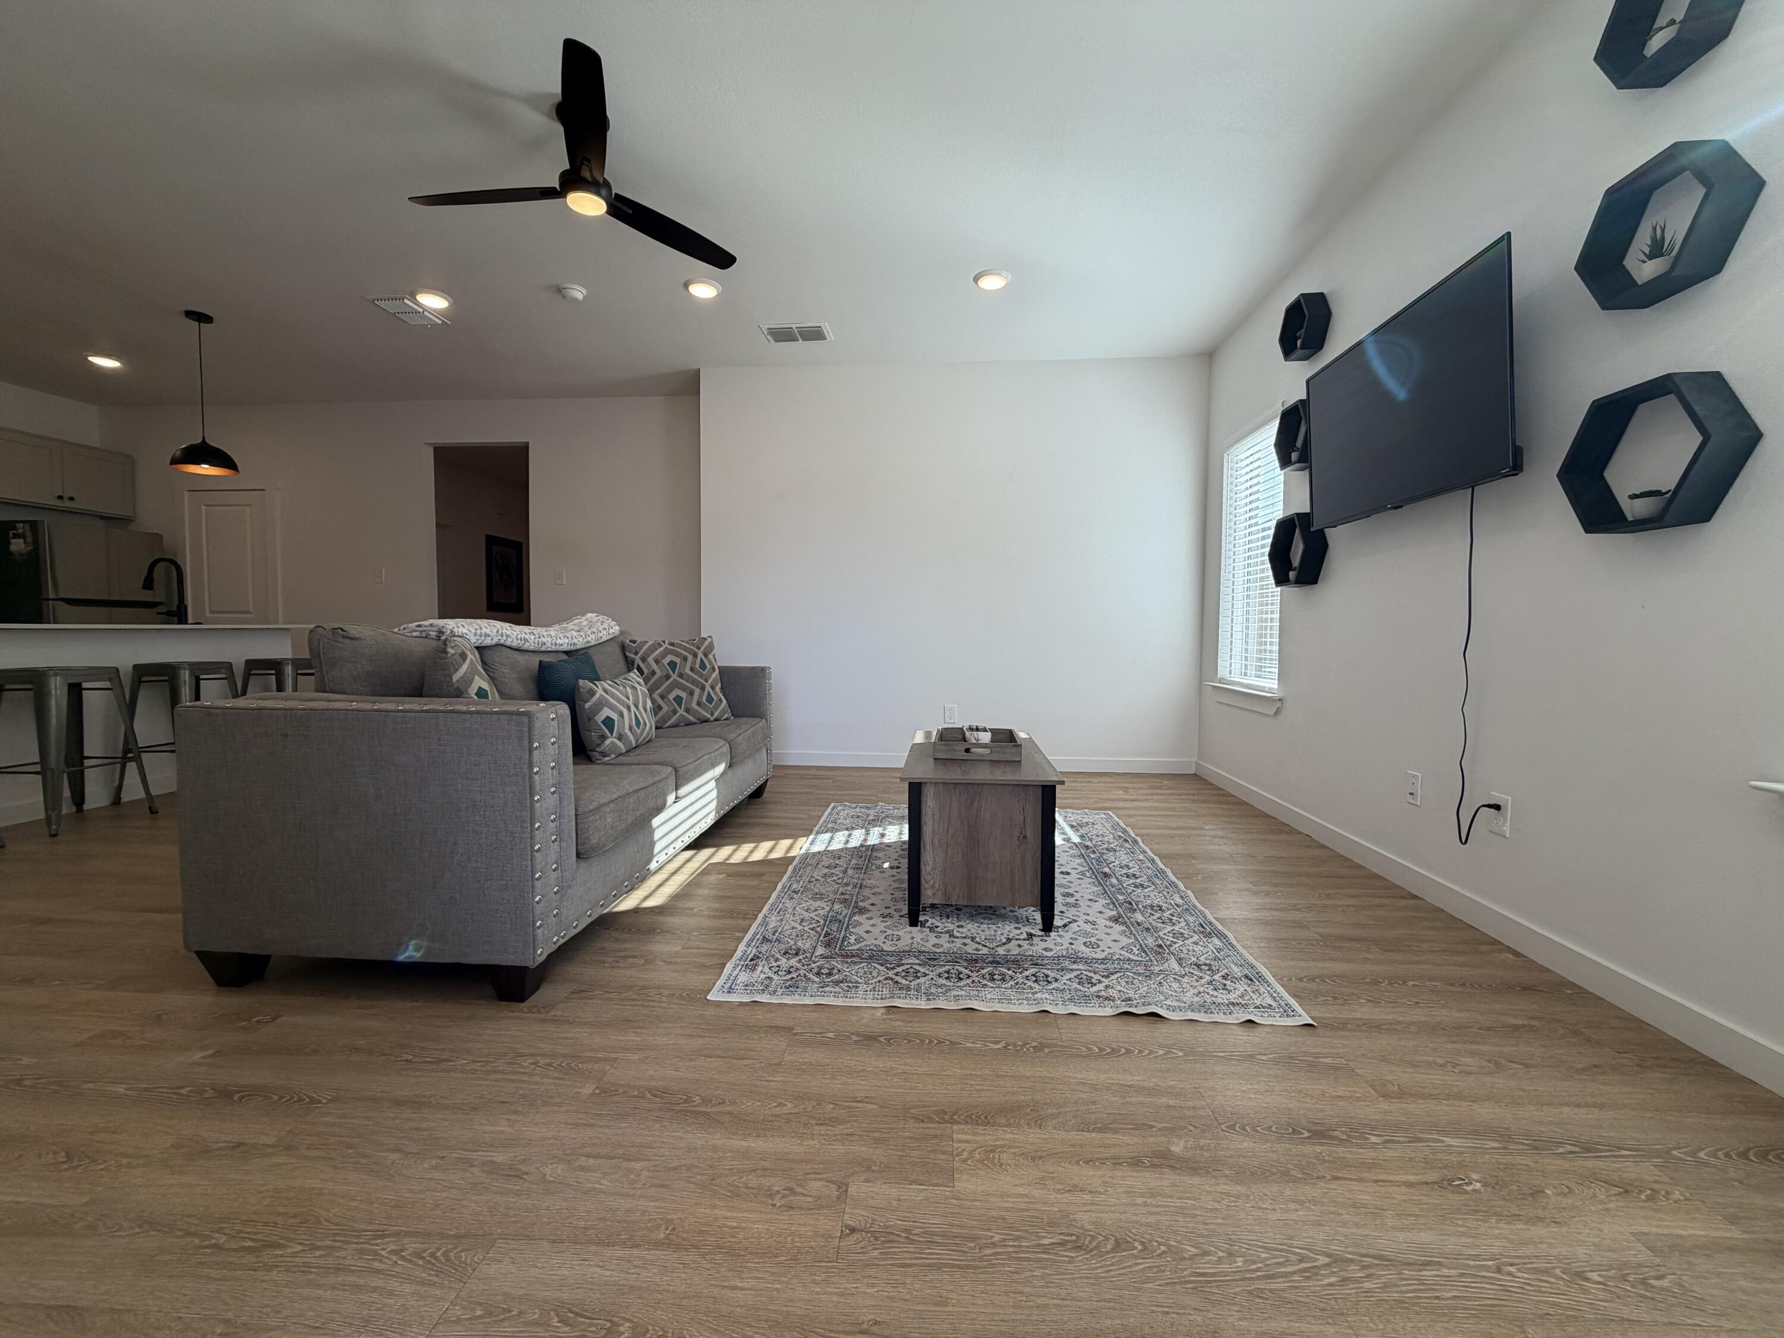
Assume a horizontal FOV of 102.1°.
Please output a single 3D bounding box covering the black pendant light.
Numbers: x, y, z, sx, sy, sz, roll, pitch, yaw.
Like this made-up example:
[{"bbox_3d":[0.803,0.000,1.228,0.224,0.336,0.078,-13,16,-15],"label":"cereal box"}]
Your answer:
[{"bbox_3d":[-3.989,-1.593,4.176,0.294,0.877,0.294,0,3,4],"label":"black pendant light"}]

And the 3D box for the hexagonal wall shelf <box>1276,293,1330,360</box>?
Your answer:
[{"bbox_3d":[1.936,-1.598,3.386,0.100,0.248,0.283,0,3,4],"label":"hexagonal wall shelf"}]

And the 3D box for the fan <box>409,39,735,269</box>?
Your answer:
[{"bbox_3d":[-1.130,-1.789,2.522,1.220,0.335,1.250,1,3,4],"label":"fan"}]

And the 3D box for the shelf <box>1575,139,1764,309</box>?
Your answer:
[{"bbox_3d":[1.771,-1.008,1.661,0.102,0.285,0.331,1,3,4],"label":"shelf"}]

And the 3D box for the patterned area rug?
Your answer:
[{"bbox_3d":[0.349,0.806,2.867,1.512,0.009,2.093,0,3,3],"label":"patterned area rug"}]

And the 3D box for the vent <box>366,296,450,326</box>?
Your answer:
[{"bbox_3d":[-2.732,-2.012,4.076,0.263,0.021,0.365,0,3,4],"label":"vent"}]

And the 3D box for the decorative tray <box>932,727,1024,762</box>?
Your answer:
[{"bbox_3d":[0.332,0.288,2.792,0.312,0.064,0.394,1,3,5],"label":"decorative tray"}]

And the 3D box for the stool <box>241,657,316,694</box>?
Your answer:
[{"bbox_3d":[-3.971,0.313,4.751,0.422,0.754,0.422,0,3,4],"label":"stool"}]

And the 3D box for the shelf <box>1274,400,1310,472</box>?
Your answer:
[{"bbox_3d":[1.899,-1.075,3.344,0.104,0.280,0.328,1,3,4],"label":"shelf"}]

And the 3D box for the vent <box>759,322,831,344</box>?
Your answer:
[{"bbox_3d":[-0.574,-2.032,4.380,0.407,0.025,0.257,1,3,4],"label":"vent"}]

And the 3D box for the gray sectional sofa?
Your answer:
[{"bbox_3d":[-1.271,0.311,3.039,0.936,0.965,2.410,1,3,5],"label":"gray sectional sofa"}]

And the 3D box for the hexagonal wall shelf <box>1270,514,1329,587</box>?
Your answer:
[{"bbox_3d":[1.932,-0.559,3.445,0.100,0.329,0.360,0,3,4],"label":"hexagonal wall shelf"}]

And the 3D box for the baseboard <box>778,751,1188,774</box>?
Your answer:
[{"bbox_3d":[0.357,0.639,4.951,3.360,0.095,0.016,1,3,4],"label":"baseboard"}]

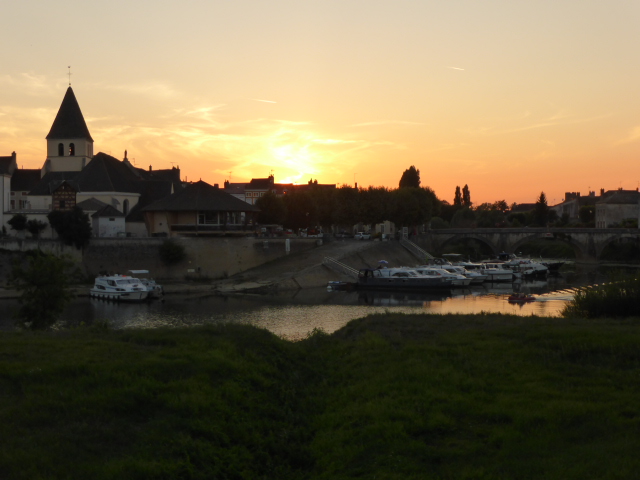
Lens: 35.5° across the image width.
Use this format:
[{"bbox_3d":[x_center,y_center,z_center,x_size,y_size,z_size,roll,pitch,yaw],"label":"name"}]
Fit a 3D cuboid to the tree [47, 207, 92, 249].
[{"bbox_3d":[-33.872,-1.650,135.000,5.900,5.700,5.400,0,1,-14],"label":"tree"}]

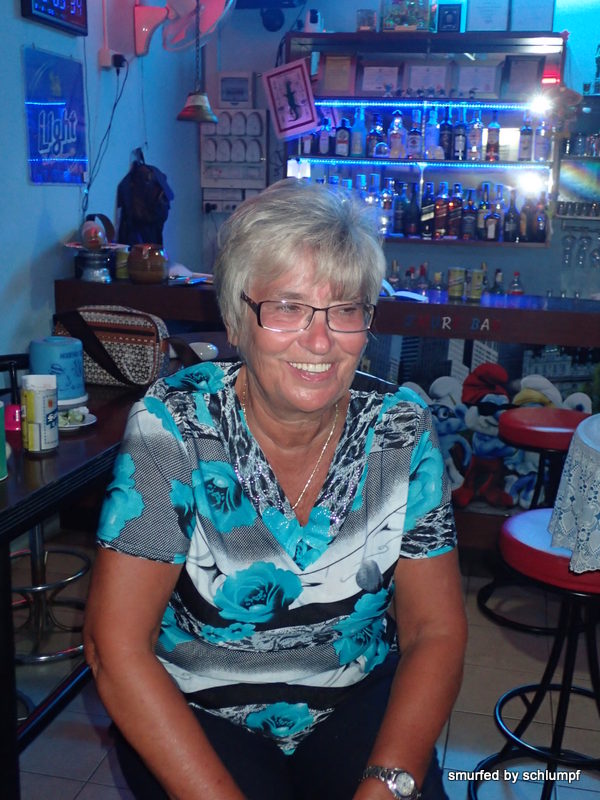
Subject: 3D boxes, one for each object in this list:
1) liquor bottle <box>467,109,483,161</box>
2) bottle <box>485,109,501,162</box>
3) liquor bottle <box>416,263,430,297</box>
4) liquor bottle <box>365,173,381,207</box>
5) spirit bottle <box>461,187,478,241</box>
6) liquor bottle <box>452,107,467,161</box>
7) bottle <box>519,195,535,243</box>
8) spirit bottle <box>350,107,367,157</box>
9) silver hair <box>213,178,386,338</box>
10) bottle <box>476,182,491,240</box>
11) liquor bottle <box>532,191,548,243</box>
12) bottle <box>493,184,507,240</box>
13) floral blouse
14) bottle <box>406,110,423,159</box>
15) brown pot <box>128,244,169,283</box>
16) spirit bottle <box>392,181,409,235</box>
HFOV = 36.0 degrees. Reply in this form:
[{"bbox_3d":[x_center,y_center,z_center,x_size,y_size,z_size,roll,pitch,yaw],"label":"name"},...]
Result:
[{"bbox_3d":[0.924,-1.403,4.898,0.077,0.260,0.077,4,14,12],"label":"liquor bottle"},{"bbox_3d":[1.084,-1.471,5.154,0.072,0.274,0.072,3,15,10],"label":"bottle"},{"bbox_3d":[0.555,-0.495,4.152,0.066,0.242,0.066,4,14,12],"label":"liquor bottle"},{"bbox_3d":[0.405,-1.074,5.099,0.080,0.340,0.080,4,14,12],"label":"liquor bottle"},{"bbox_3d":[0.917,-1.001,4.999,0.082,0.273,0.082,4,14,12],"label":"spirit bottle"},{"bbox_3d":[0.841,-1.401,4.851,0.076,0.290,0.076,4,13,12],"label":"liquor bottle"},{"bbox_3d":[1.232,-0.982,5.012,0.080,0.253,0.080,3,13,9],"label":"bottle"},{"bbox_3d":[0.314,-1.441,4.966,0.082,0.280,0.082,4,13,12],"label":"spirit bottle"},{"bbox_3d":[-0.001,-0.165,1.070,0.190,0.190,0.215,-3,14,-20],"label":"silver hair"},{"bbox_3d":[1.052,-1.078,5.265,0.072,0.313,0.072,3,15,10],"label":"bottle"},{"bbox_3d":[1.263,-0.960,4.850,0.075,0.275,0.075,4,13,12],"label":"liquor bottle"},{"bbox_3d":[1.094,-1.023,5.068,0.073,0.303,0.073,3,13,9],"label":"bottle"},{"bbox_3d":[-0.027,0.190,1.180,0.450,0.480,0.290,-2,21,-12],"label":"floral blouse"},{"bbox_3d":[0.656,-1.502,5.229,0.076,0.264,0.072,3,15,10],"label":"bottle"},{"bbox_3d":[-0.628,-0.561,3.830,0.162,0.162,0.162,1,12,0],"label":"brown pot"},{"bbox_3d":[0.559,-1.060,5.144,0.076,0.290,0.076,3,13,9],"label":"spirit bottle"}]

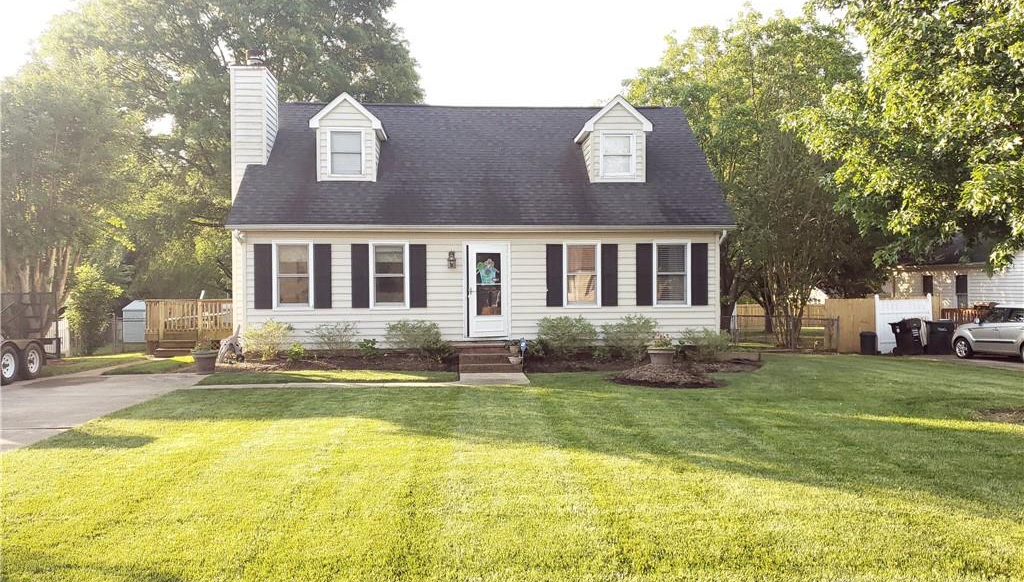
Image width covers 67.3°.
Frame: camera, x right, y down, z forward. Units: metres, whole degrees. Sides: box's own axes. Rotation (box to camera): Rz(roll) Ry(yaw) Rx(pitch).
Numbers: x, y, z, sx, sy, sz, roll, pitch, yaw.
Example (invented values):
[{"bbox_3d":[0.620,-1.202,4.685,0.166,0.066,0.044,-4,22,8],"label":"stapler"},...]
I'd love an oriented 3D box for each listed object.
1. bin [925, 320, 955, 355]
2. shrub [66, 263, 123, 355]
[{"bbox_3d":[13.713,1.493,24.700,0.850,1.130,0.720,0,0,37],"label":"bin"},{"bbox_3d":[-11.277,0.482,20.782,1.480,2.440,1.400,0,0,-4],"label":"shrub"}]

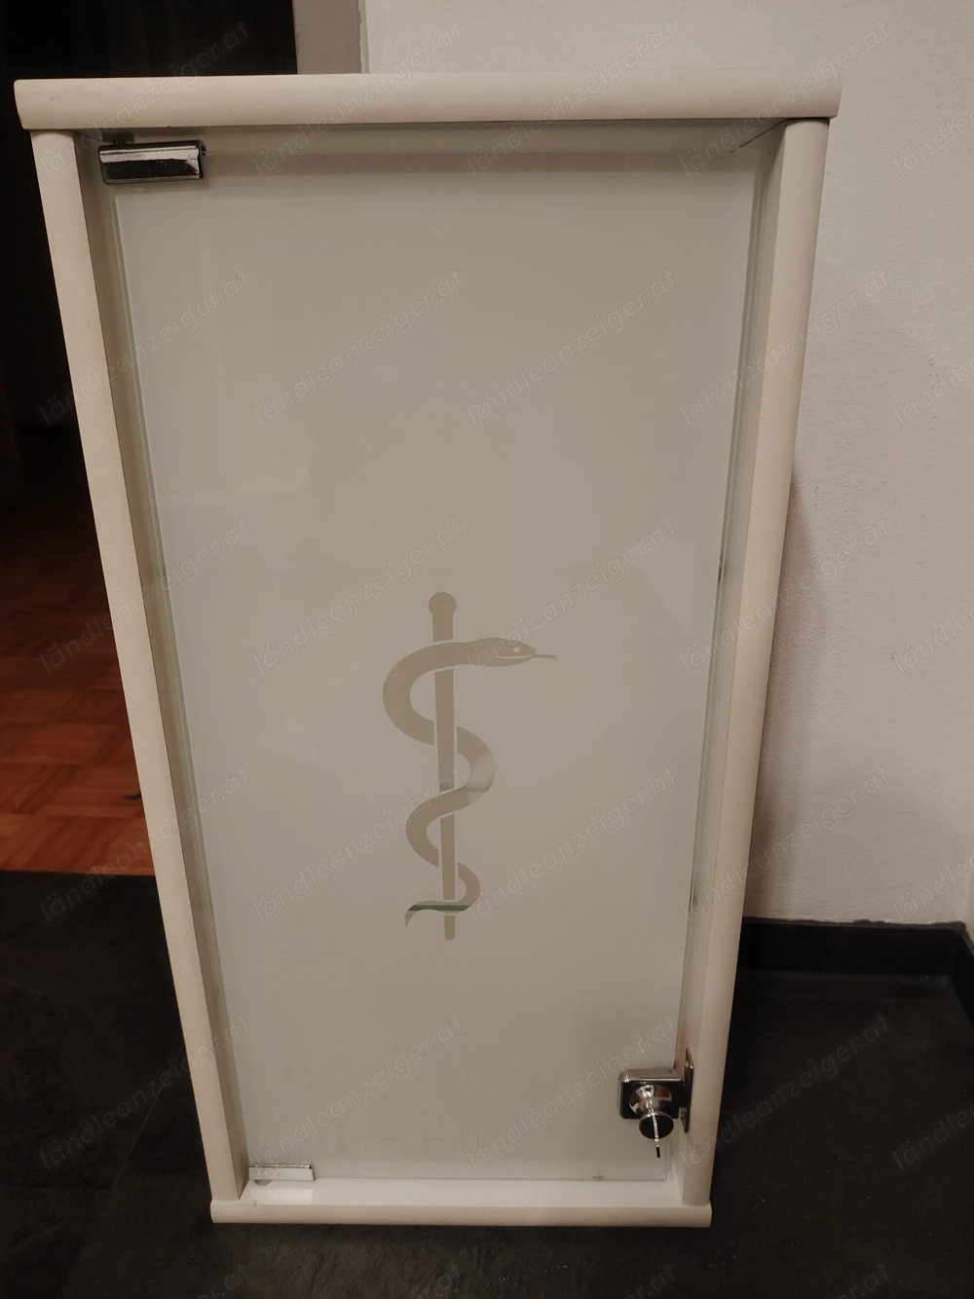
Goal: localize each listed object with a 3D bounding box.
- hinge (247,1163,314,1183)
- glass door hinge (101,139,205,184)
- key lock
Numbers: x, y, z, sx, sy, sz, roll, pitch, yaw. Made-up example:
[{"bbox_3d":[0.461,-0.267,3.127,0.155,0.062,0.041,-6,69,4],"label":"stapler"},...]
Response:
[{"bbox_3d":[-0.130,0.328,0.568,0.040,0.014,0.012,0,21,1],"label":"hinge"},{"bbox_3d":[-0.135,-0.197,0.365,0.040,0.014,0.012,0,21,1],"label":"glass door hinge"},{"bbox_3d":[0.099,0.273,0.523,0.043,0.056,0.054,0,21,1],"label":"key lock"}]

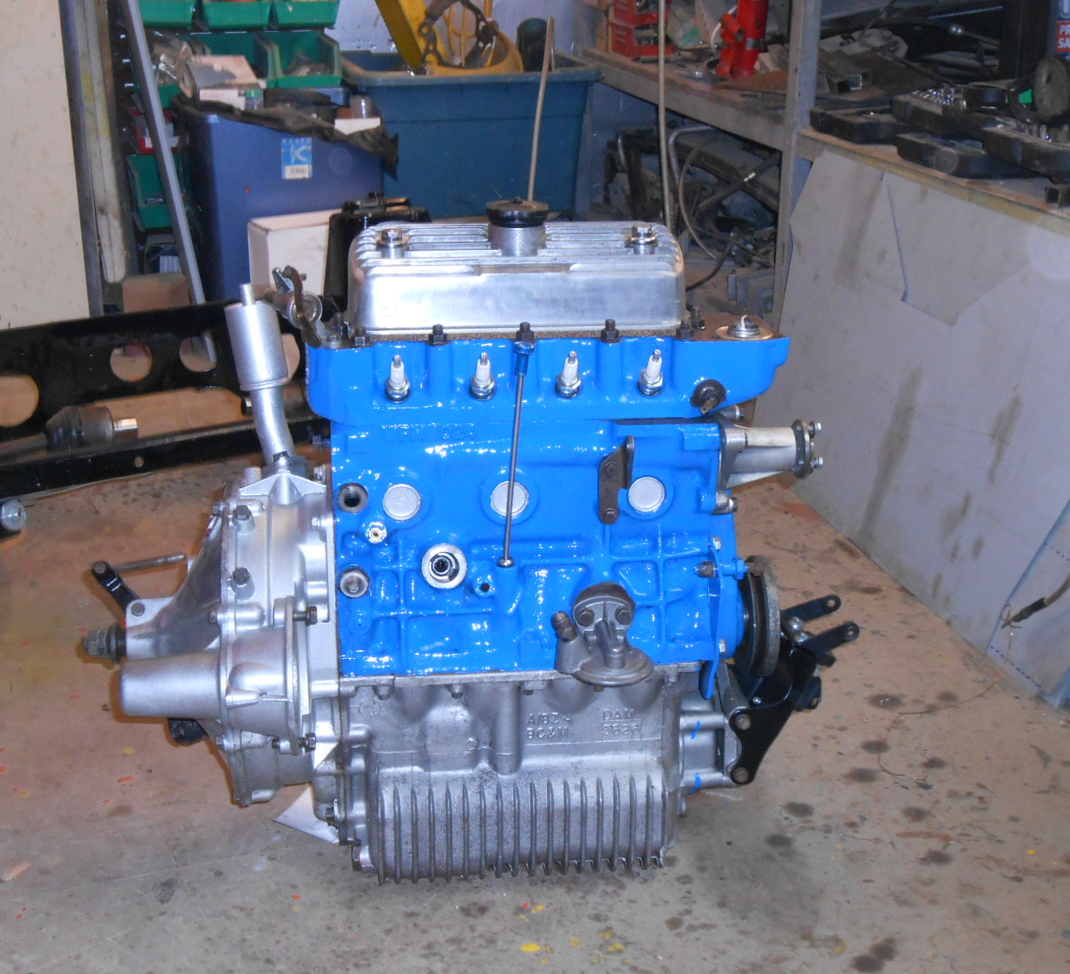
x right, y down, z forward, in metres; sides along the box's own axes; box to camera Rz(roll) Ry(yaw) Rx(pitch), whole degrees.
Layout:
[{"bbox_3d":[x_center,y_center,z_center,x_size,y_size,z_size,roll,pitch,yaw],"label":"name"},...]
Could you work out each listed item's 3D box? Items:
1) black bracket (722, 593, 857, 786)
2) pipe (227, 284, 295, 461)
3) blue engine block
[{"bbox_3d":[0.264,0.221,1.761,0.140,0.165,0.110,-2,20,-6],"label":"black bracket"},{"bbox_3d":[-0.251,-0.101,1.522,0.052,0.170,0.050,-9,21,-4],"label":"pipe"},{"bbox_3d":[0.004,-0.012,1.628,0.437,0.310,0.210,-2,20,-6],"label":"blue engine block"}]

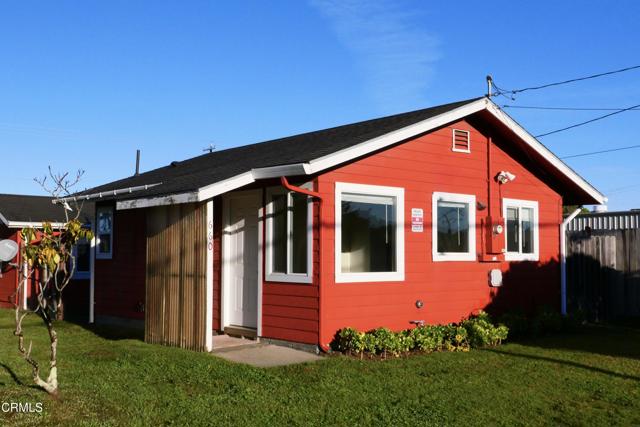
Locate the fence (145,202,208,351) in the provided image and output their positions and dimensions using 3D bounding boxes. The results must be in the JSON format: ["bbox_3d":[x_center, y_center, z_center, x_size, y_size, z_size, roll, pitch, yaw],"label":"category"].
[{"bbox_3d":[-2.159,0.928,10.582,0.090,2.090,1.850,3,-4,-40],"label":"fence"}]

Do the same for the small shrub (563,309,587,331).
[{"bbox_3d":[4.745,1.976,13.261,0.440,0.420,0.420,3,-4,-40],"label":"small shrub"}]

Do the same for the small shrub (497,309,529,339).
[{"bbox_3d":[3.247,1.848,11.996,0.530,0.500,0.480,3,-4,-40],"label":"small shrub"}]

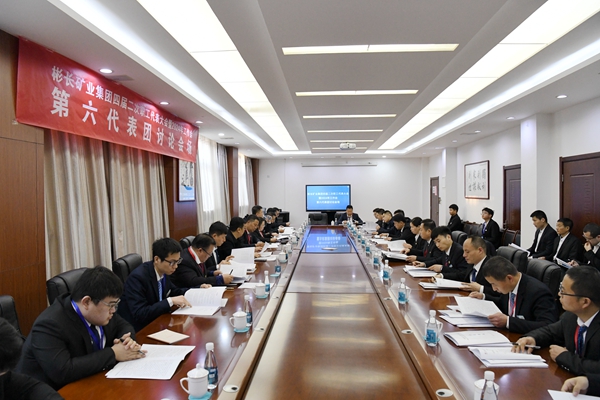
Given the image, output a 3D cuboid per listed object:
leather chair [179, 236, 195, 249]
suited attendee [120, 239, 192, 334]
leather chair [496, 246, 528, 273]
[{"bbox_3d":[-1.077,1.012,4.720,0.660,1.130,0.620,0,1,4],"label":"leather chair"},{"bbox_3d":[-1.081,0.951,3.100,0.720,1.310,0.600,0,1,8],"label":"suited attendee"},{"bbox_3d":[1.673,0.992,3.638,0.660,1.090,0.600,0,1,4],"label":"leather chair"}]

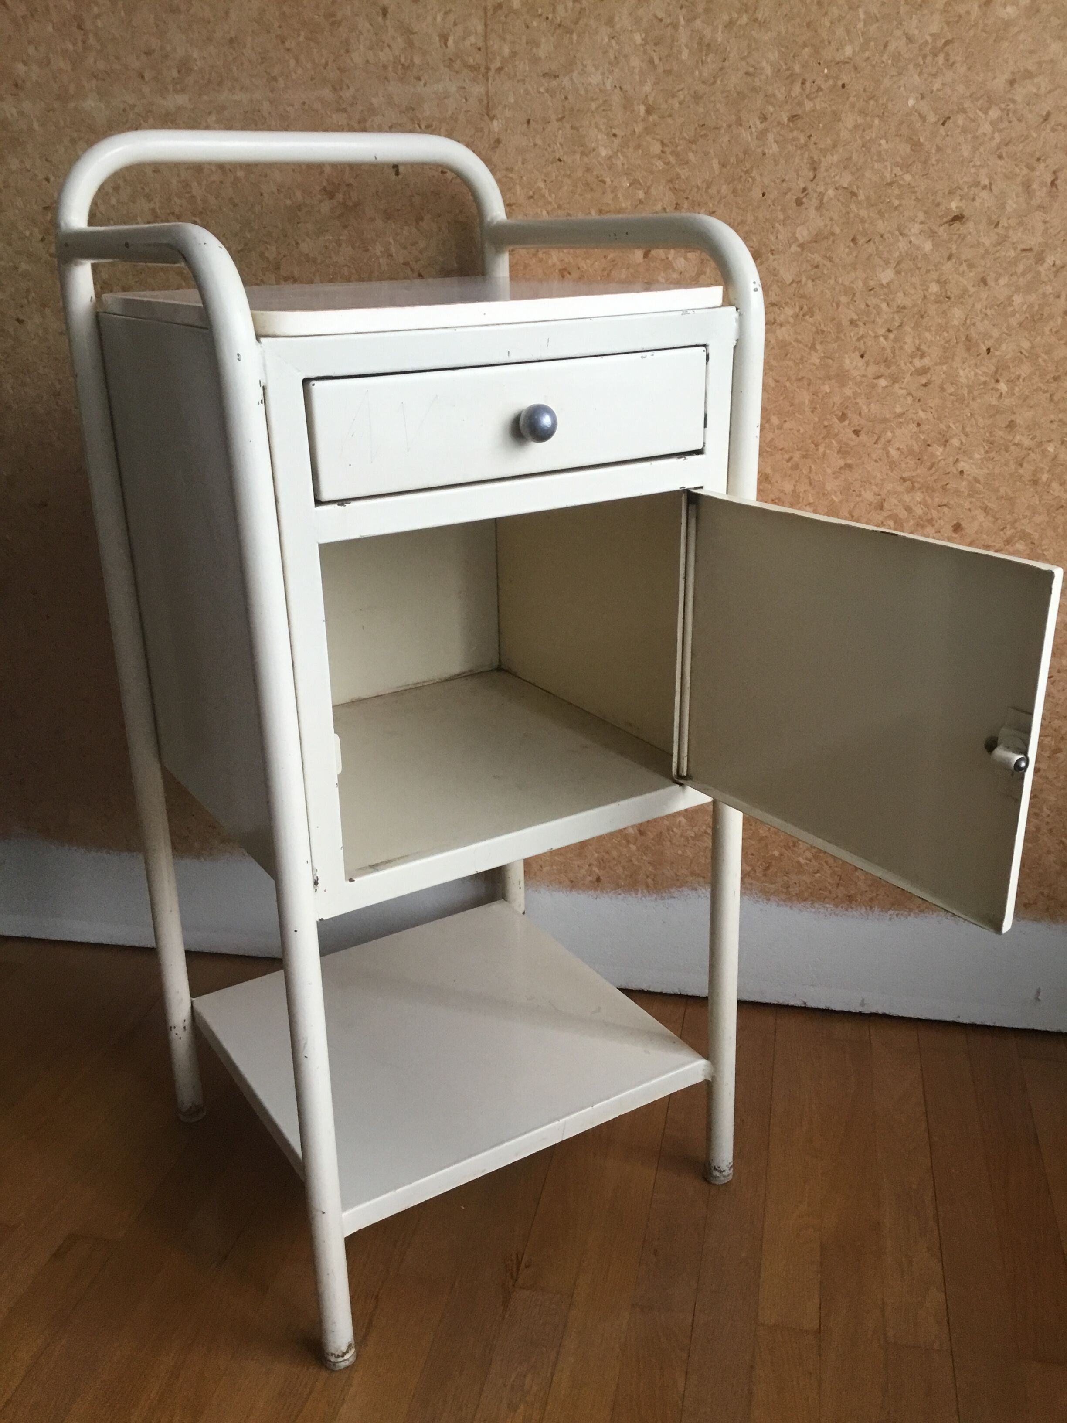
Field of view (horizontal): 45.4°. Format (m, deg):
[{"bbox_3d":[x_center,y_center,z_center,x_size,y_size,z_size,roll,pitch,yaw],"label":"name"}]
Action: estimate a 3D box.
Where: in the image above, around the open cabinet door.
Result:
[{"bbox_3d":[0.211,-0.014,0.879,0.015,0.235,0.305,-15,25,-33],"label":"open cabinet door"}]

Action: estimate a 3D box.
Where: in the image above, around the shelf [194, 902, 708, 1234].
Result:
[{"bbox_3d":[-0.091,0.312,1.220,0.360,0.022,0.358,-14,24,-29],"label":"shelf"}]

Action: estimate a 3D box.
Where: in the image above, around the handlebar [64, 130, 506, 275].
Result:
[{"bbox_3d":[-0.203,-0.438,1.104,0.415,0.117,0.025,-14,24,-29],"label":"handlebar"}]

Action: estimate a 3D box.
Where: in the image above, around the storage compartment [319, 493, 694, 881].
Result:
[{"bbox_3d":[-0.088,-0.075,1.054,0.322,0.239,0.329,-14,24,-29],"label":"storage compartment"}]

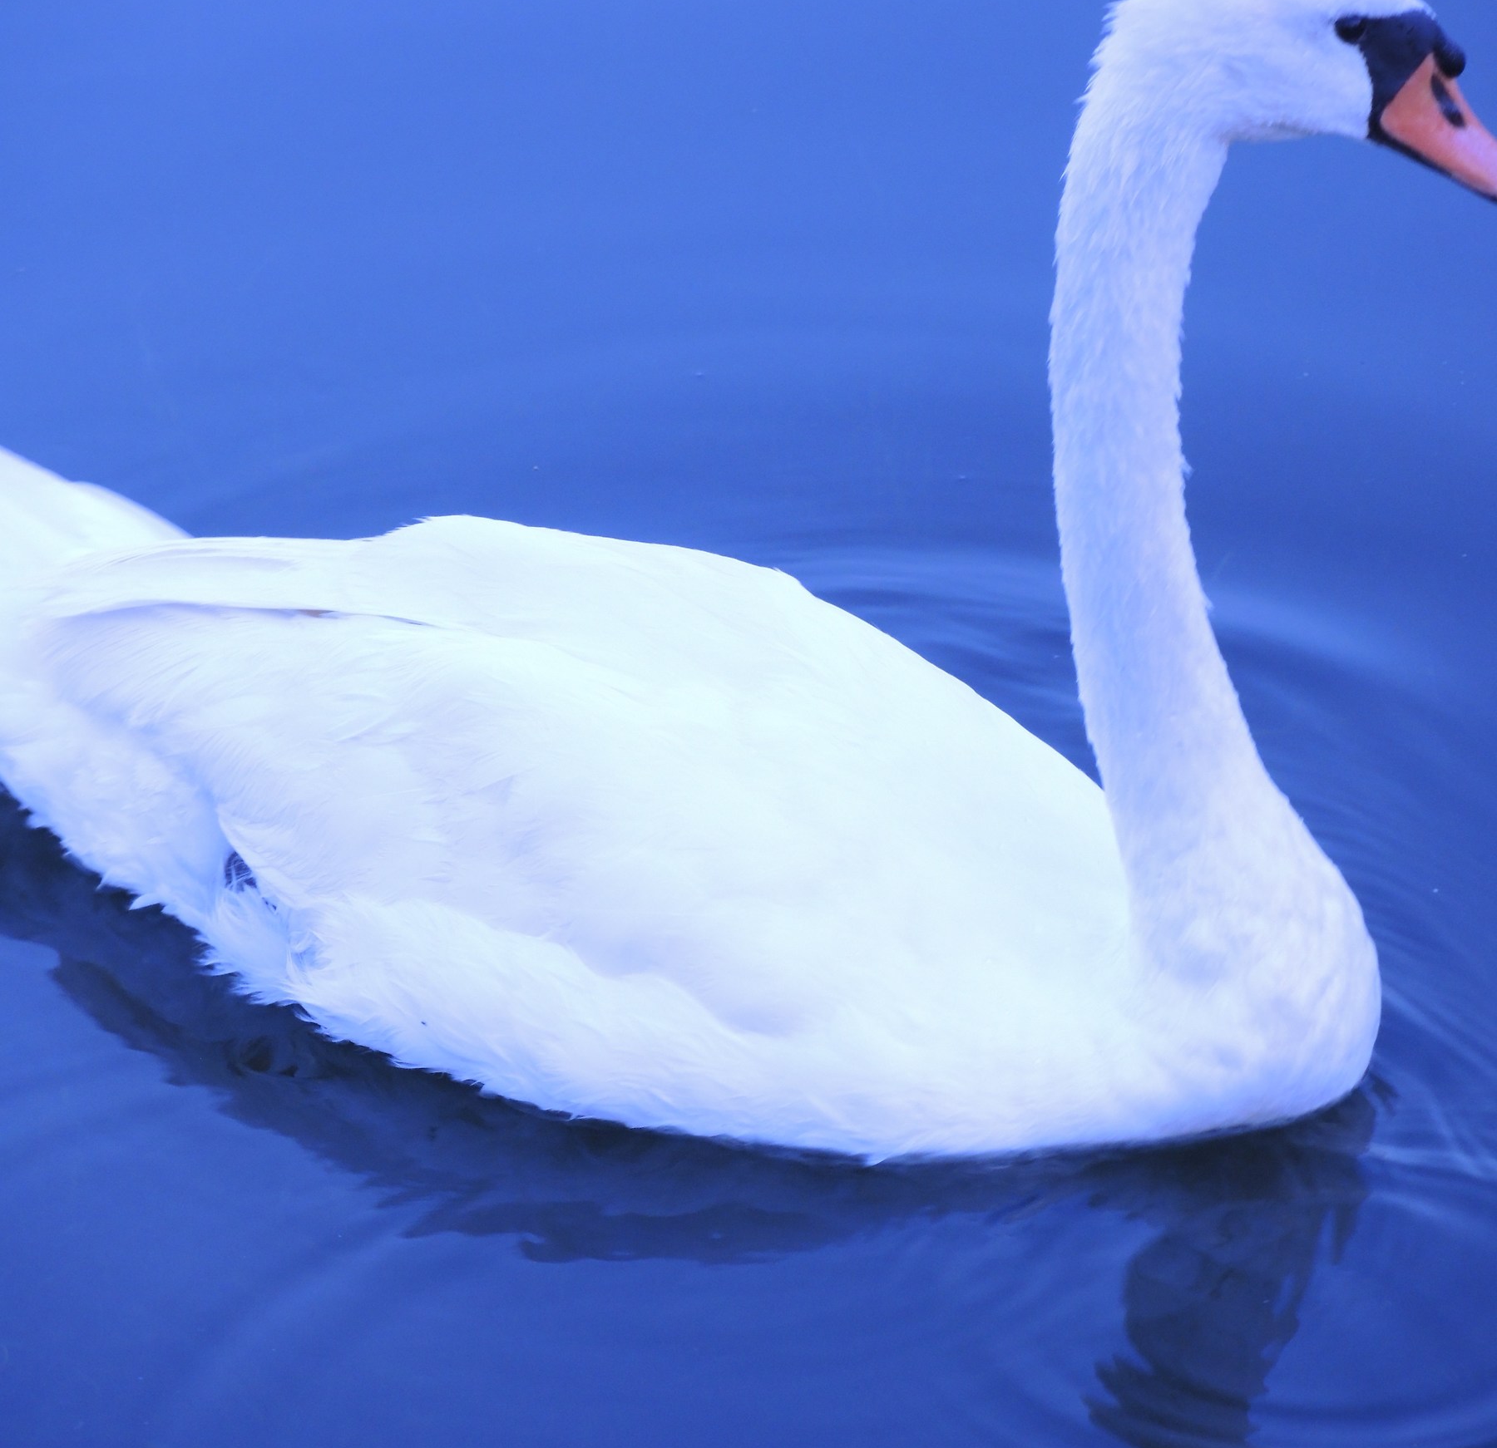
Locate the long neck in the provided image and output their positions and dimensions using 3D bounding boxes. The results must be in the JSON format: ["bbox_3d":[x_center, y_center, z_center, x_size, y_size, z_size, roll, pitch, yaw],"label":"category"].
[{"bbox_3d":[0.171,-0.077,4.600,0.100,0.370,0.080,10,28,20],"label":"long neck"}]

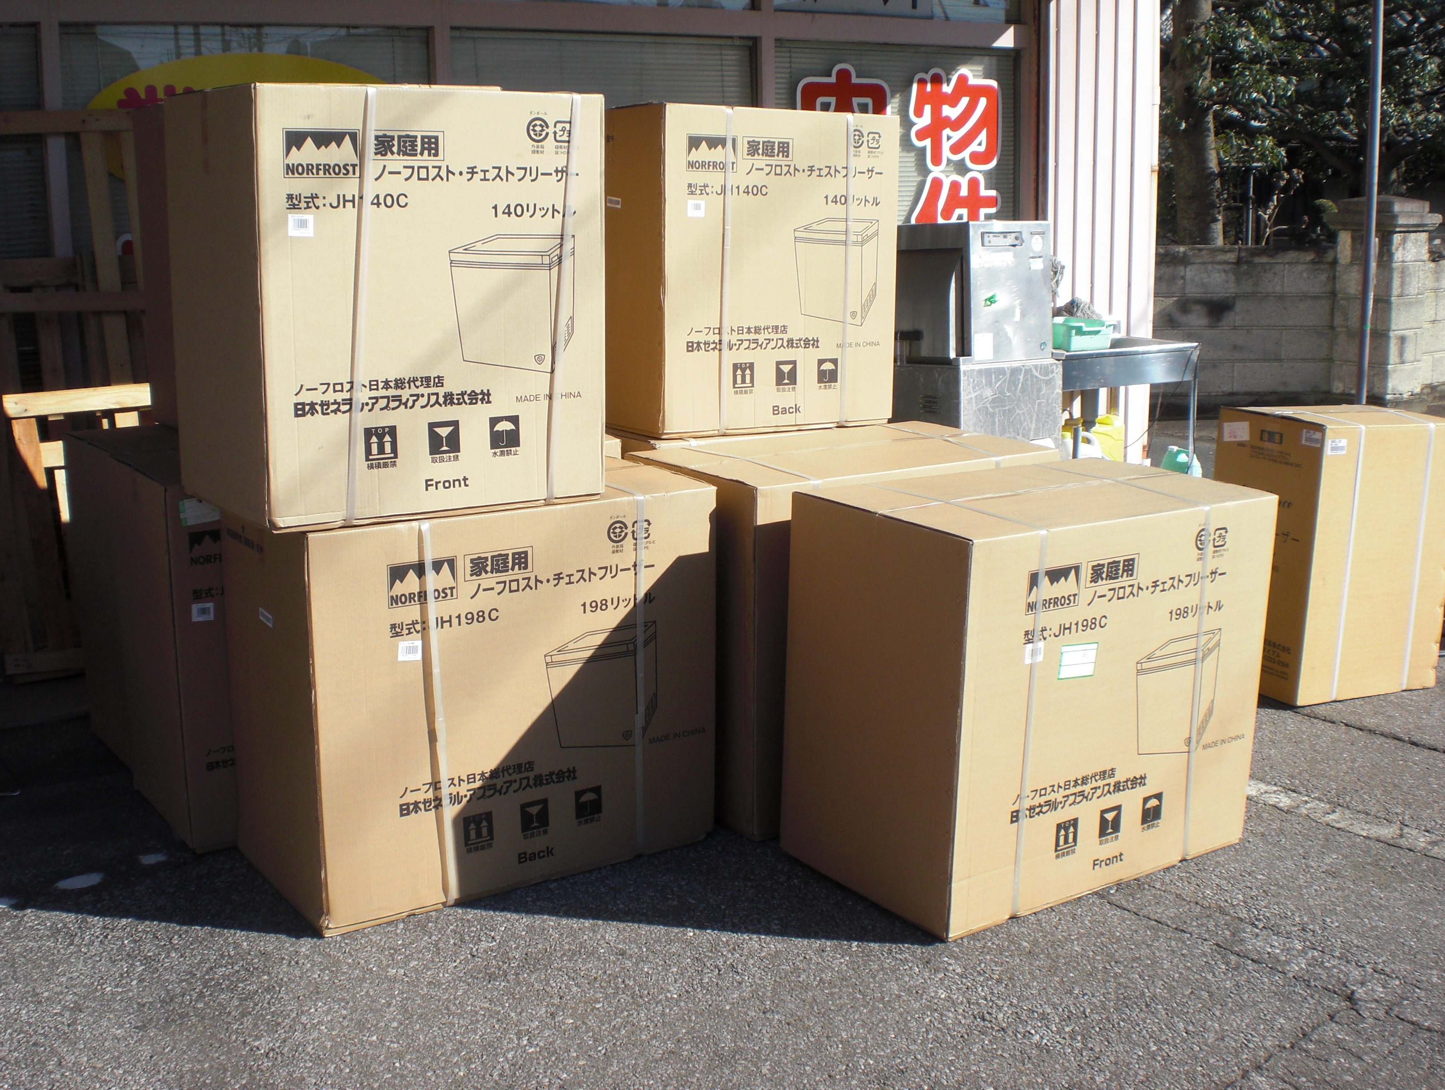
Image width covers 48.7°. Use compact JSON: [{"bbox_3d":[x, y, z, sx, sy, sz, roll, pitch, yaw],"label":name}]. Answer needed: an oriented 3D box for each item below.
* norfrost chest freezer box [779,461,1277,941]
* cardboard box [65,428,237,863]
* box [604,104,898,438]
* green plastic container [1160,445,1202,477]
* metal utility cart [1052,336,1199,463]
[{"bbox_3d":[0.725,0.307,3.828,0.991,0.880,0.588,-8,15,-34],"label":"norfrost chest freezer box"},{"bbox_3d":[-1.224,0.161,4.358,0.795,0.882,1.064,-7,15,-33],"label":"cardboard box"},{"bbox_3d":[0.034,-0.815,4.707,0.795,0.882,0.523,-7,15,-32],"label":"box"},{"bbox_3d":[2.428,-0.379,8.482,0.185,0.275,0.140,-9,16,-38],"label":"green plastic container"},{"bbox_3d":[1.907,-0.629,8.281,1.080,0.815,0.500,-9,16,-38],"label":"metal utility cart"}]

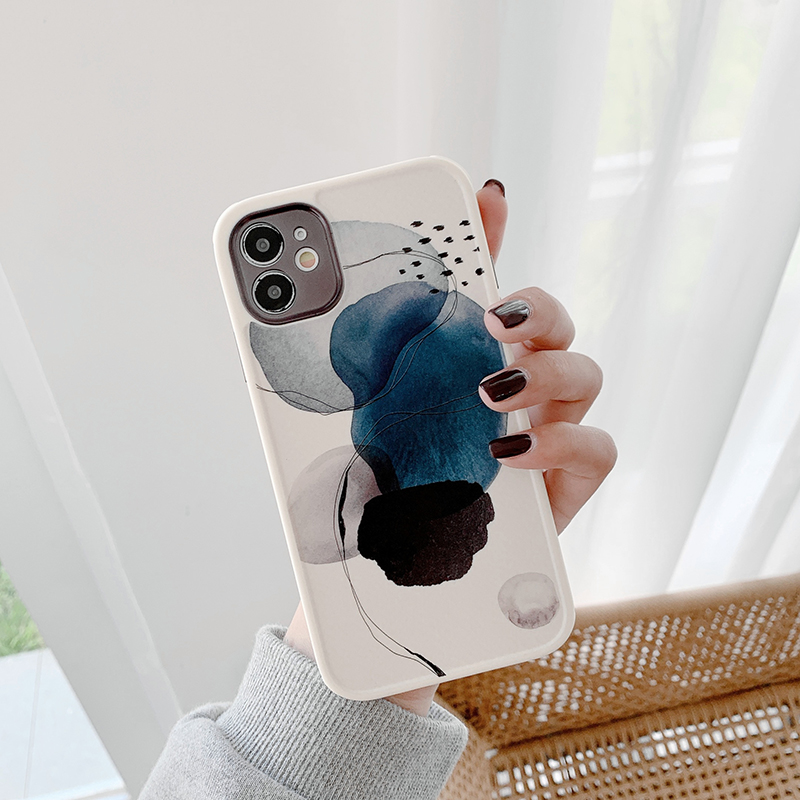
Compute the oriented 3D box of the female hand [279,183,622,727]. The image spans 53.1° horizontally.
[{"bbox_3d":[0.018,0.016,0.263,0.100,0.068,0.175,15,87,-3],"label":"female hand"}]

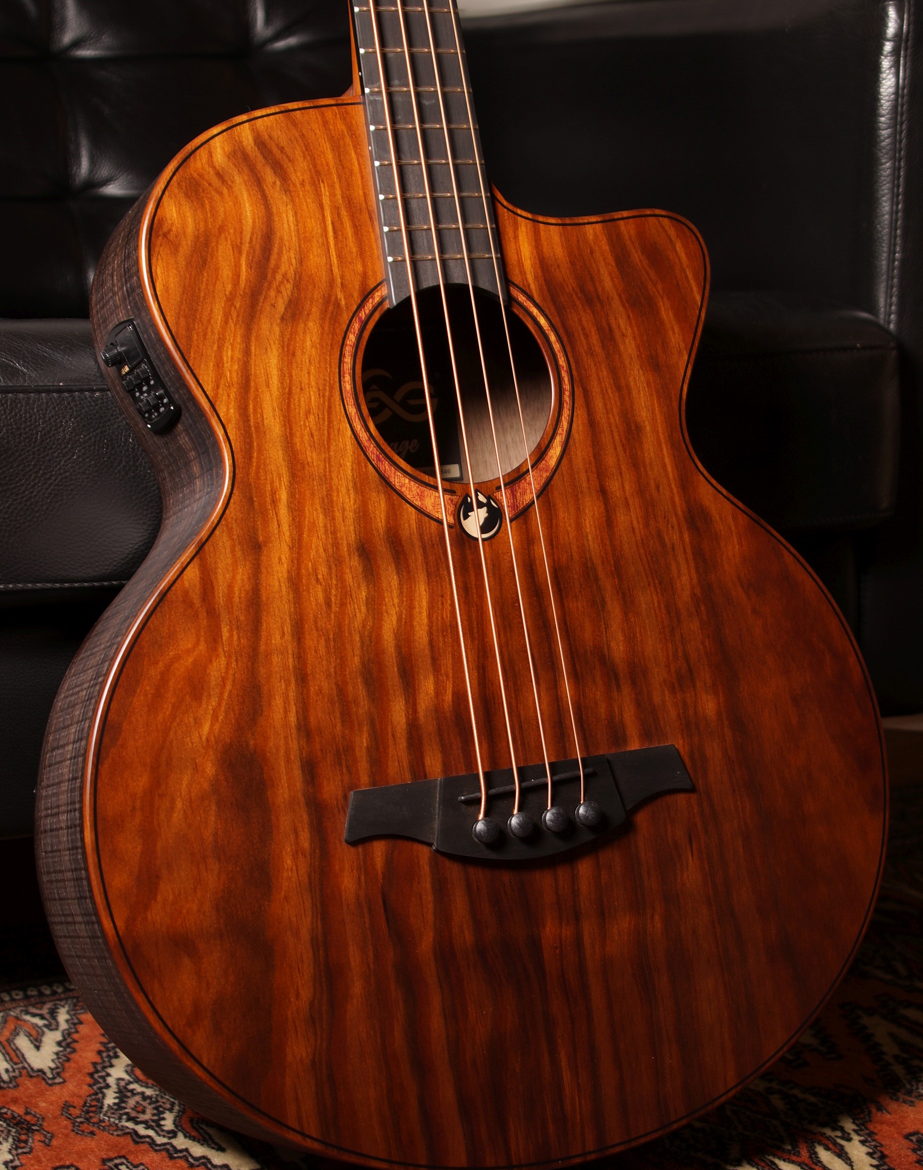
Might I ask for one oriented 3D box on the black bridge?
[{"bbox_3d":[0.034,0.111,0.987,0.191,0.046,0.017,-6,-7,-22],"label":"black bridge"}]

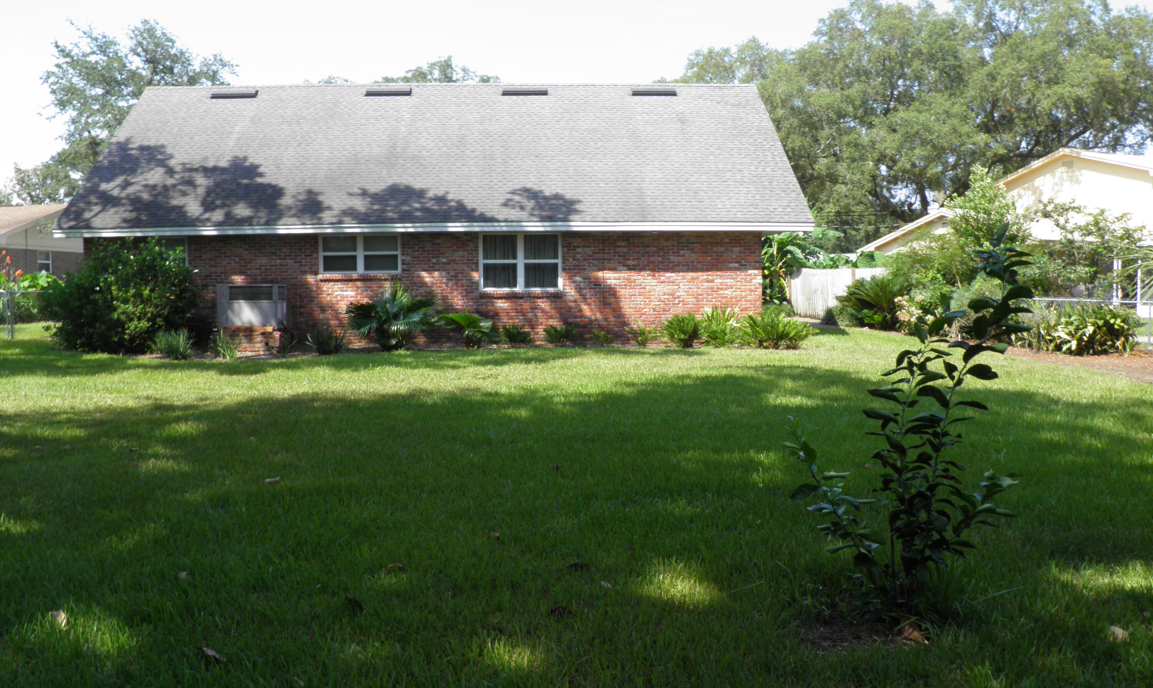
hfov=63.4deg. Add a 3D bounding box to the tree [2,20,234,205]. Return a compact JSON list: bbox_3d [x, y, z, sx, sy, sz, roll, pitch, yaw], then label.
[{"bbox_3d":[-22.118,-8.338,45.190,11.500,13.994,11.500,-1,4,0],"label":"tree"}]

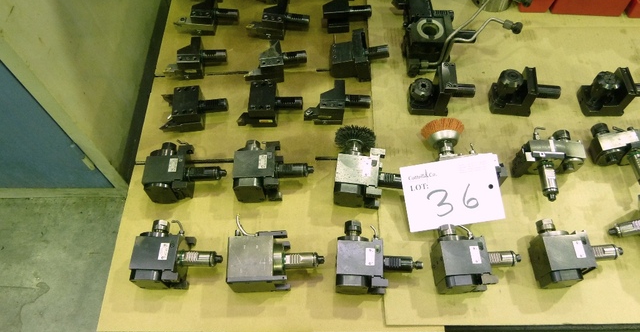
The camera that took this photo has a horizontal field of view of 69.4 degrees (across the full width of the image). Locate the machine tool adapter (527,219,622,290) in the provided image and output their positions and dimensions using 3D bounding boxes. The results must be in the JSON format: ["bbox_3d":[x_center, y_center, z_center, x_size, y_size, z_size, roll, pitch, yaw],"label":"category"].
[{"bbox_3d":[0.497,0.161,0.888,0.165,0.085,0.120,-3,60,-1],"label":"machine tool adapter"}]

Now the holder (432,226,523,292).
[{"bbox_3d":[0.310,0.177,0.907,0.167,0.075,0.124,-2,59,1],"label":"holder"}]

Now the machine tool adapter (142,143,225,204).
[{"bbox_3d":[-0.278,0.006,0.990,0.161,0.085,0.116,-2,60,0],"label":"machine tool adapter"}]

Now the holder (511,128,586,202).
[{"bbox_3d":[0.501,0.001,1.003,0.138,0.080,0.167,3,59,4],"label":"holder"}]

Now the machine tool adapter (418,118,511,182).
[{"bbox_3d":[0.319,-0.001,1.005,0.184,0.090,0.207,2,59,3],"label":"machine tool adapter"}]

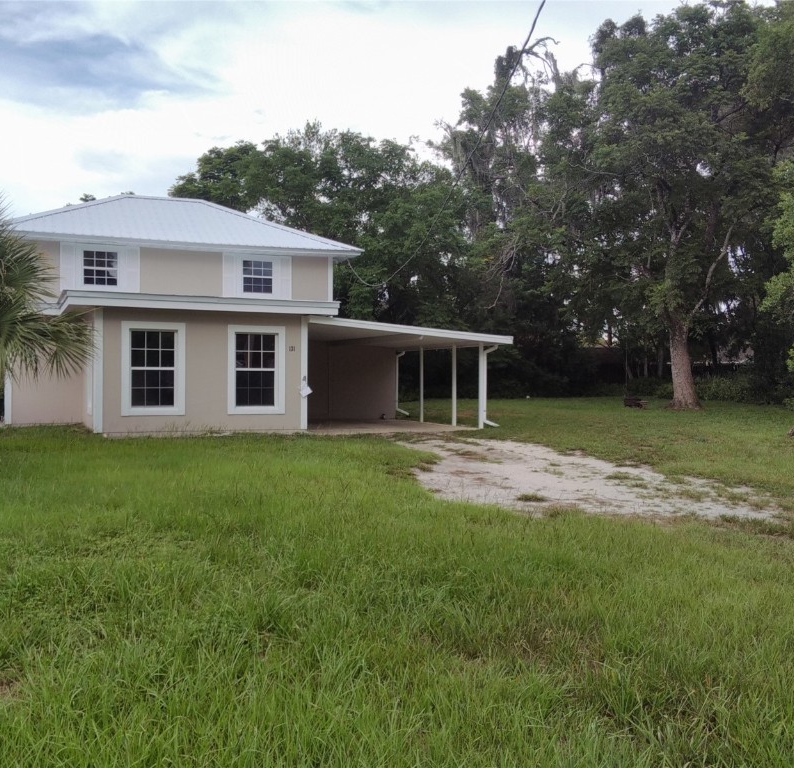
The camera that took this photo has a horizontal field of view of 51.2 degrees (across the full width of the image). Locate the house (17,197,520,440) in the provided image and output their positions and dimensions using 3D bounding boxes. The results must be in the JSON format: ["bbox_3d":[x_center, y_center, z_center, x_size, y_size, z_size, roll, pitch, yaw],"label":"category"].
[{"bbox_3d":[-5.071,-2.357,23.098,11.801,6.783,12.852,0,0,-23],"label":"house"}]

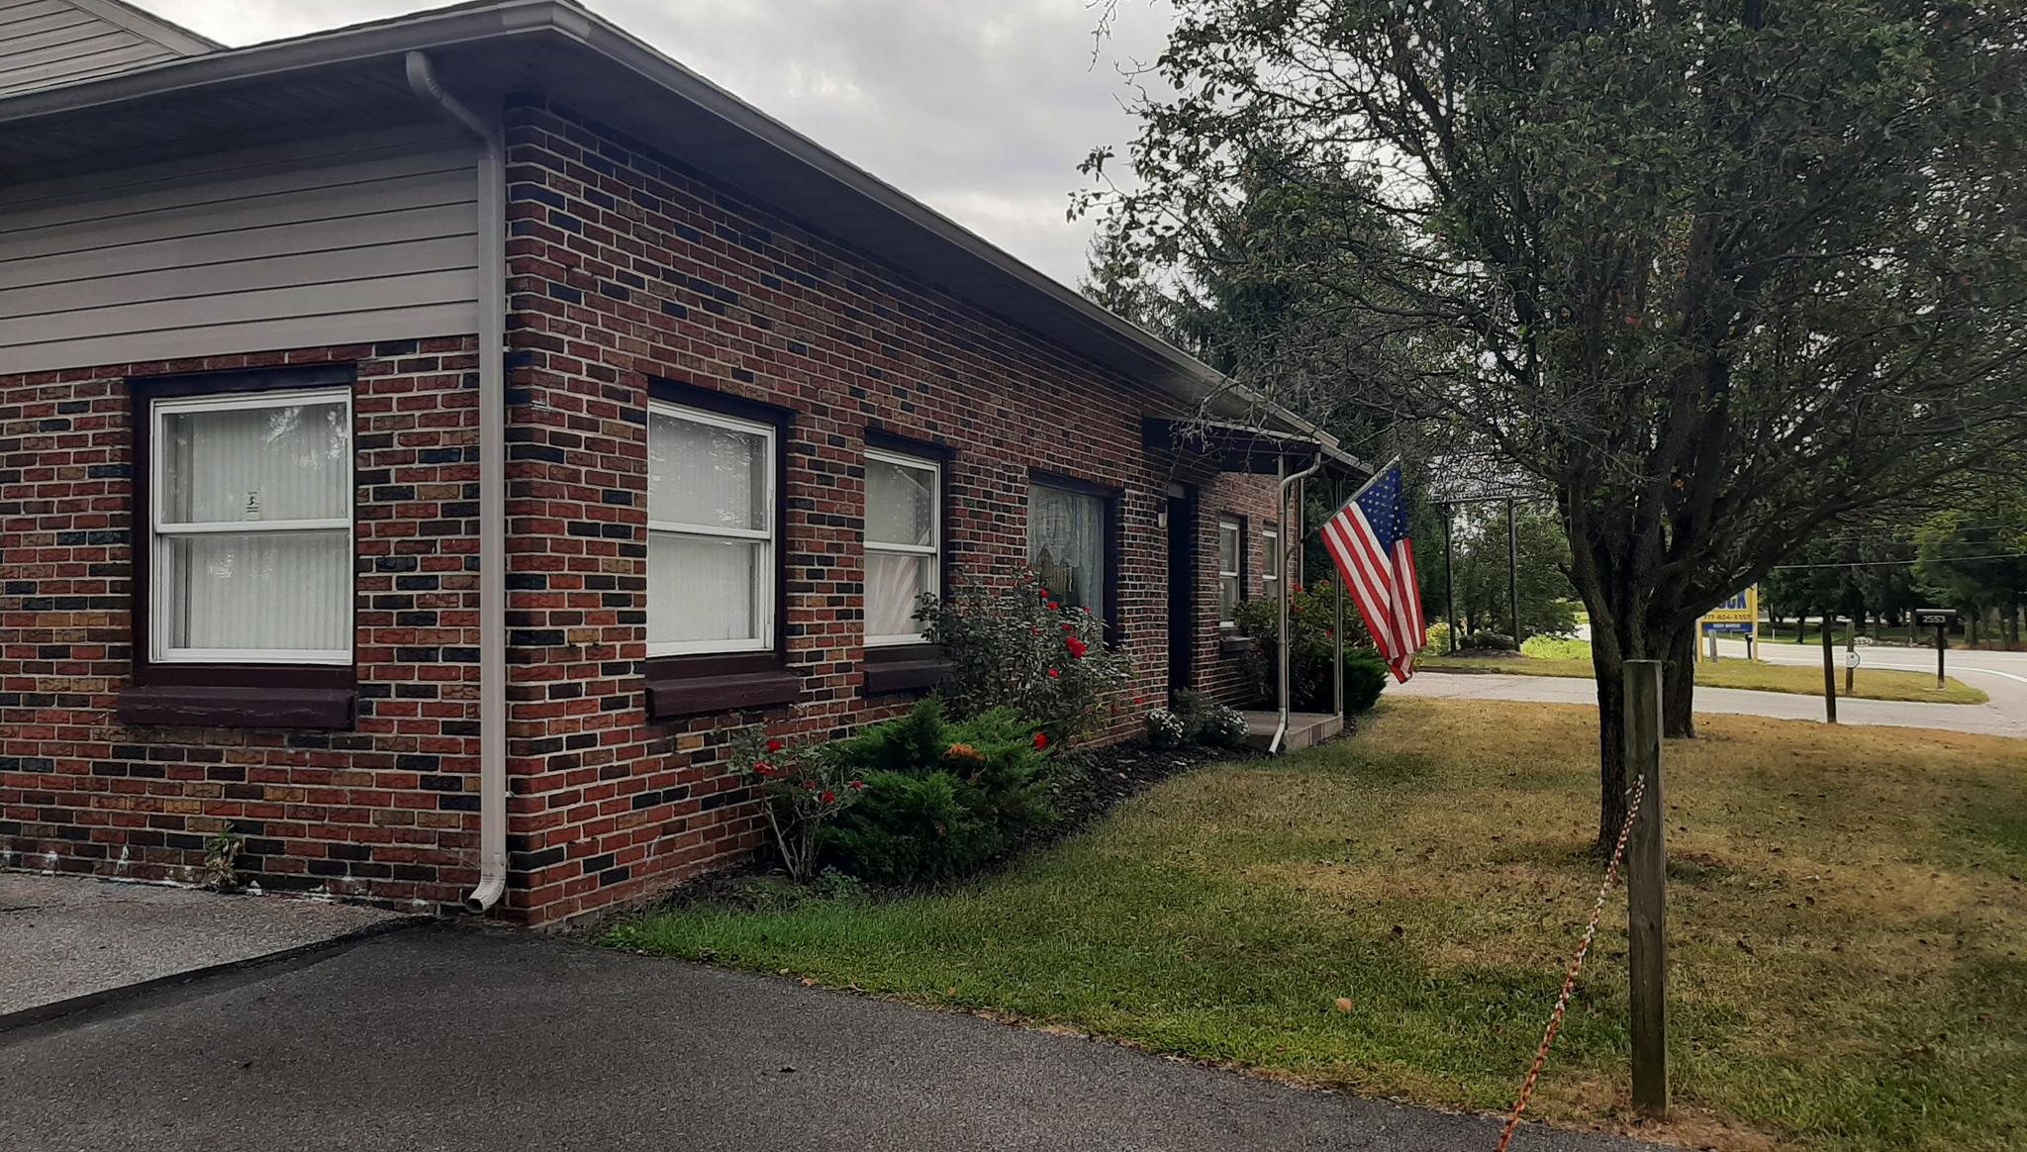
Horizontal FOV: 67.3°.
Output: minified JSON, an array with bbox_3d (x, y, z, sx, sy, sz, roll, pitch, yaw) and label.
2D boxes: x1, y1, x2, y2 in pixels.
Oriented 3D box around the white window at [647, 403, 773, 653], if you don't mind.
[{"bbox_3d":[-1.386,-0.200,6.792,0.080,1.040,1.020,-1,-1,22],"label":"white window"}]

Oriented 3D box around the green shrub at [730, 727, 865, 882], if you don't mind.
[{"bbox_3d":[-0.902,0.967,6.530,0.500,0.670,0.520,0,-1,0],"label":"green shrub"}]

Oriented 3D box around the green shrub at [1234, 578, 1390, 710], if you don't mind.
[{"bbox_3d":[3.078,0.719,15.700,1.450,1.420,1.400,-1,-1,22],"label":"green shrub"}]

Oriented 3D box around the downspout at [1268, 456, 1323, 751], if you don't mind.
[{"bbox_3d":[2.264,0.211,12.165,0.420,2.420,0.250,-1,-1,22],"label":"downspout"}]

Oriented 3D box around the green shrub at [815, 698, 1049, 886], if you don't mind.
[{"bbox_3d":[-0.410,0.950,7.228,0.920,0.800,1.150,-1,-1,22],"label":"green shrub"}]

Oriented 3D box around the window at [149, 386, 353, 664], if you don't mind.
[{"bbox_3d":[-3.056,-0.187,6.159,1.095,1.085,0.090,-1,-1,22],"label":"window"}]

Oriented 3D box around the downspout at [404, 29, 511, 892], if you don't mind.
[{"bbox_3d":[-1.964,-0.286,5.382,0.085,3.000,0.430,-1,-1,22],"label":"downspout"}]

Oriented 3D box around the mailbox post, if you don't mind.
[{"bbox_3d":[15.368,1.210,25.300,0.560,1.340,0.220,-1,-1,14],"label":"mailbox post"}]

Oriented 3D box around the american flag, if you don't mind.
[{"bbox_3d":[2.844,-0.031,12.047,0.800,1.700,0.300,-1,-1,22],"label":"american flag"}]

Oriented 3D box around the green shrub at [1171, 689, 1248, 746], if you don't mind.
[{"bbox_3d":[1.548,1.123,12.000,0.550,0.480,0.550,-1,-1,22],"label":"green shrub"}]

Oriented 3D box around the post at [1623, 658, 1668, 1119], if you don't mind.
[{"bbox_3d":[1.872,0.922,4.510,0.090,1.330,0.090,-1,-1,30],"label":"post"}]

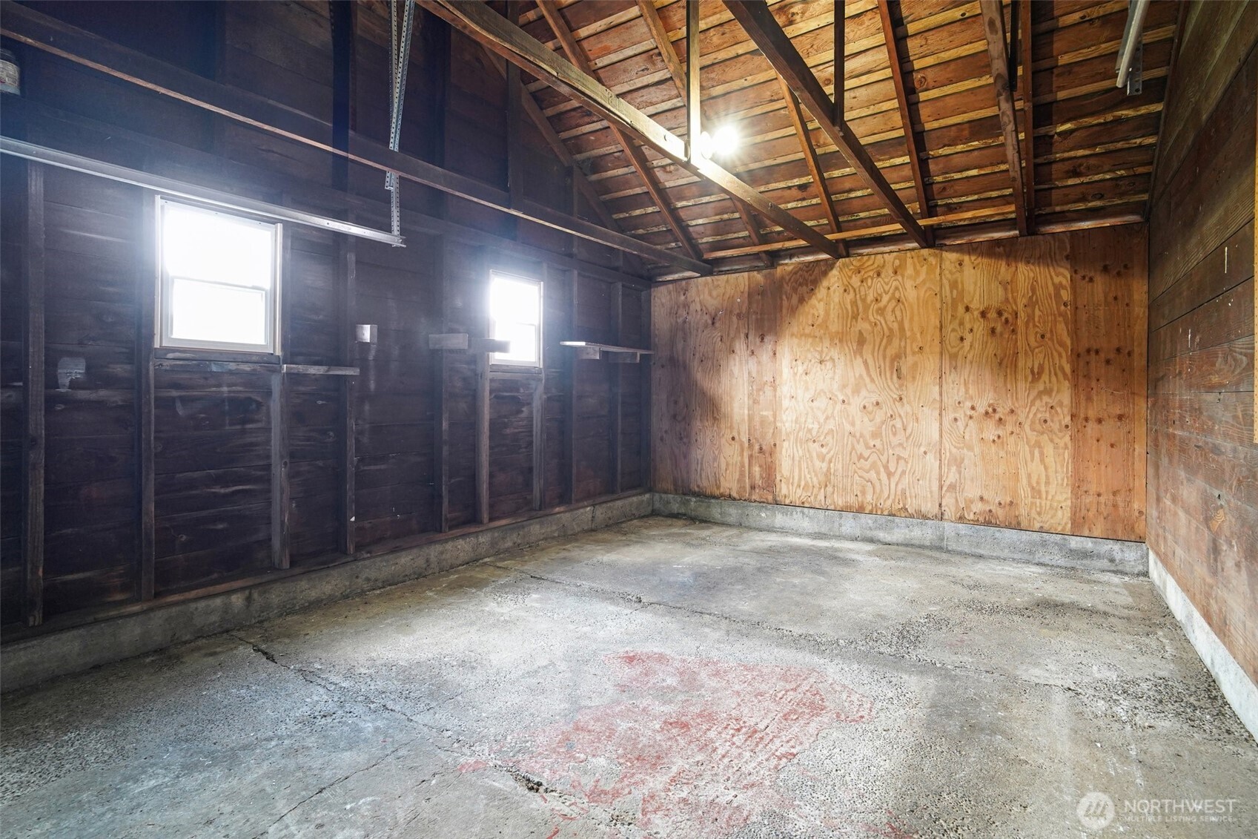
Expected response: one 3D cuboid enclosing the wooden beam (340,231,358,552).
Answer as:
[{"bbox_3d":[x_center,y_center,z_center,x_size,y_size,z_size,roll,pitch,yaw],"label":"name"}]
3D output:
[{"bbox_3d":[-1.620,-0.210,3.217,0.092,1.946,0.046,0,0,37],"label":"wooden beam"}]

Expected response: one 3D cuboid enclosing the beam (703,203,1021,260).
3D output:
[{"bbox_3d":[1.702,-1.494,4.526,2.361,0.051,0.046,1,2,29],"label":"beam"}]

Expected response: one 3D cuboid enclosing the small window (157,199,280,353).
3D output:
[{"bbox_3d":[-1.992,-0.664,2.727,0.092,0.681,0.511,0,0,37],"label":"small window"}]

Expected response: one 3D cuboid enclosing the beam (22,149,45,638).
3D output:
[{"bbox_3d":[-2.371,-0.154,2.230,0.092,1.938,0.043,0,0,37],"label":"beam"}]

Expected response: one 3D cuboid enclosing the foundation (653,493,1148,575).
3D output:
[{"bbox_3d":[1.900,0.887,4.735,3.721,0.225,0.153,1,2,29],"label":"foundation"}]

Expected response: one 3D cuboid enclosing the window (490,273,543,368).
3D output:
[{"bbox_3d":[-0.867,-0.732,4.208,0.092,0.675,0.514,0,0,37],"label":"window"}]

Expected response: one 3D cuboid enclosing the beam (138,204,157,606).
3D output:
[{"bbox_3d":[-2.162,-0.160,2.504,0.092,1.927,0.043,0,0,37],"label":"beam"}]

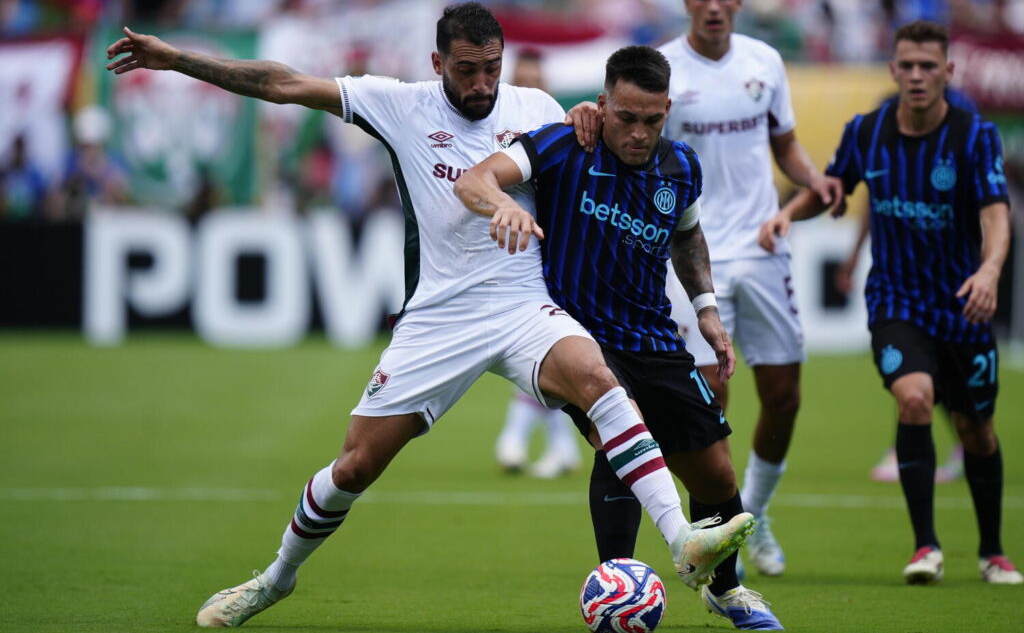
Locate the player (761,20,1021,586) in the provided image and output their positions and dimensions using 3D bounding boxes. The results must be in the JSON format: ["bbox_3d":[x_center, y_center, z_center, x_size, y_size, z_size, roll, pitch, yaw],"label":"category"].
[{"bbox_3d":[1.158,-0.043,34.800,0.720,1.730,0.520,0,1,11],"label":"player"}]

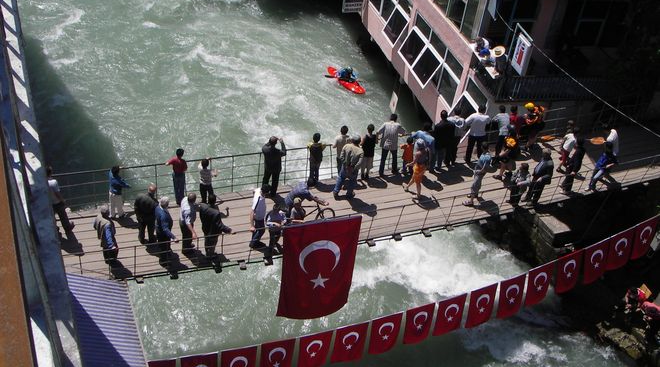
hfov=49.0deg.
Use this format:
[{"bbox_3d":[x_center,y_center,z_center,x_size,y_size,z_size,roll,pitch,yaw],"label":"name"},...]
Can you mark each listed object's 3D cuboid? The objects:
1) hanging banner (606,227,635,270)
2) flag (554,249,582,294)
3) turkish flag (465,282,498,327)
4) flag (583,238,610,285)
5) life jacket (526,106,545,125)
[{"bbox_3d":[6.714,1.605,16.864,0.700,1.040,0.100,-12,30,-25],"label":"hanging banner"},{"bbox_3d":[5.342,2.055,16.339,0.700,1.040,0.100,-12,30,-25],"label":"flag"},{"bbox_3d":[3.360,2.725,16.131,0.710,1.040,0.120,-11,34,-24],"label":"turkish flag"},{"bbox_3d":[6.222,1.854,17.095,0.710,1.040,0.120,-11,29,-24],"label":"flag"},{"bbox_3d":[5.474,-1.804,19.300,0.340,0.500,0.450,16,37,11],"label":"life jacket"}]

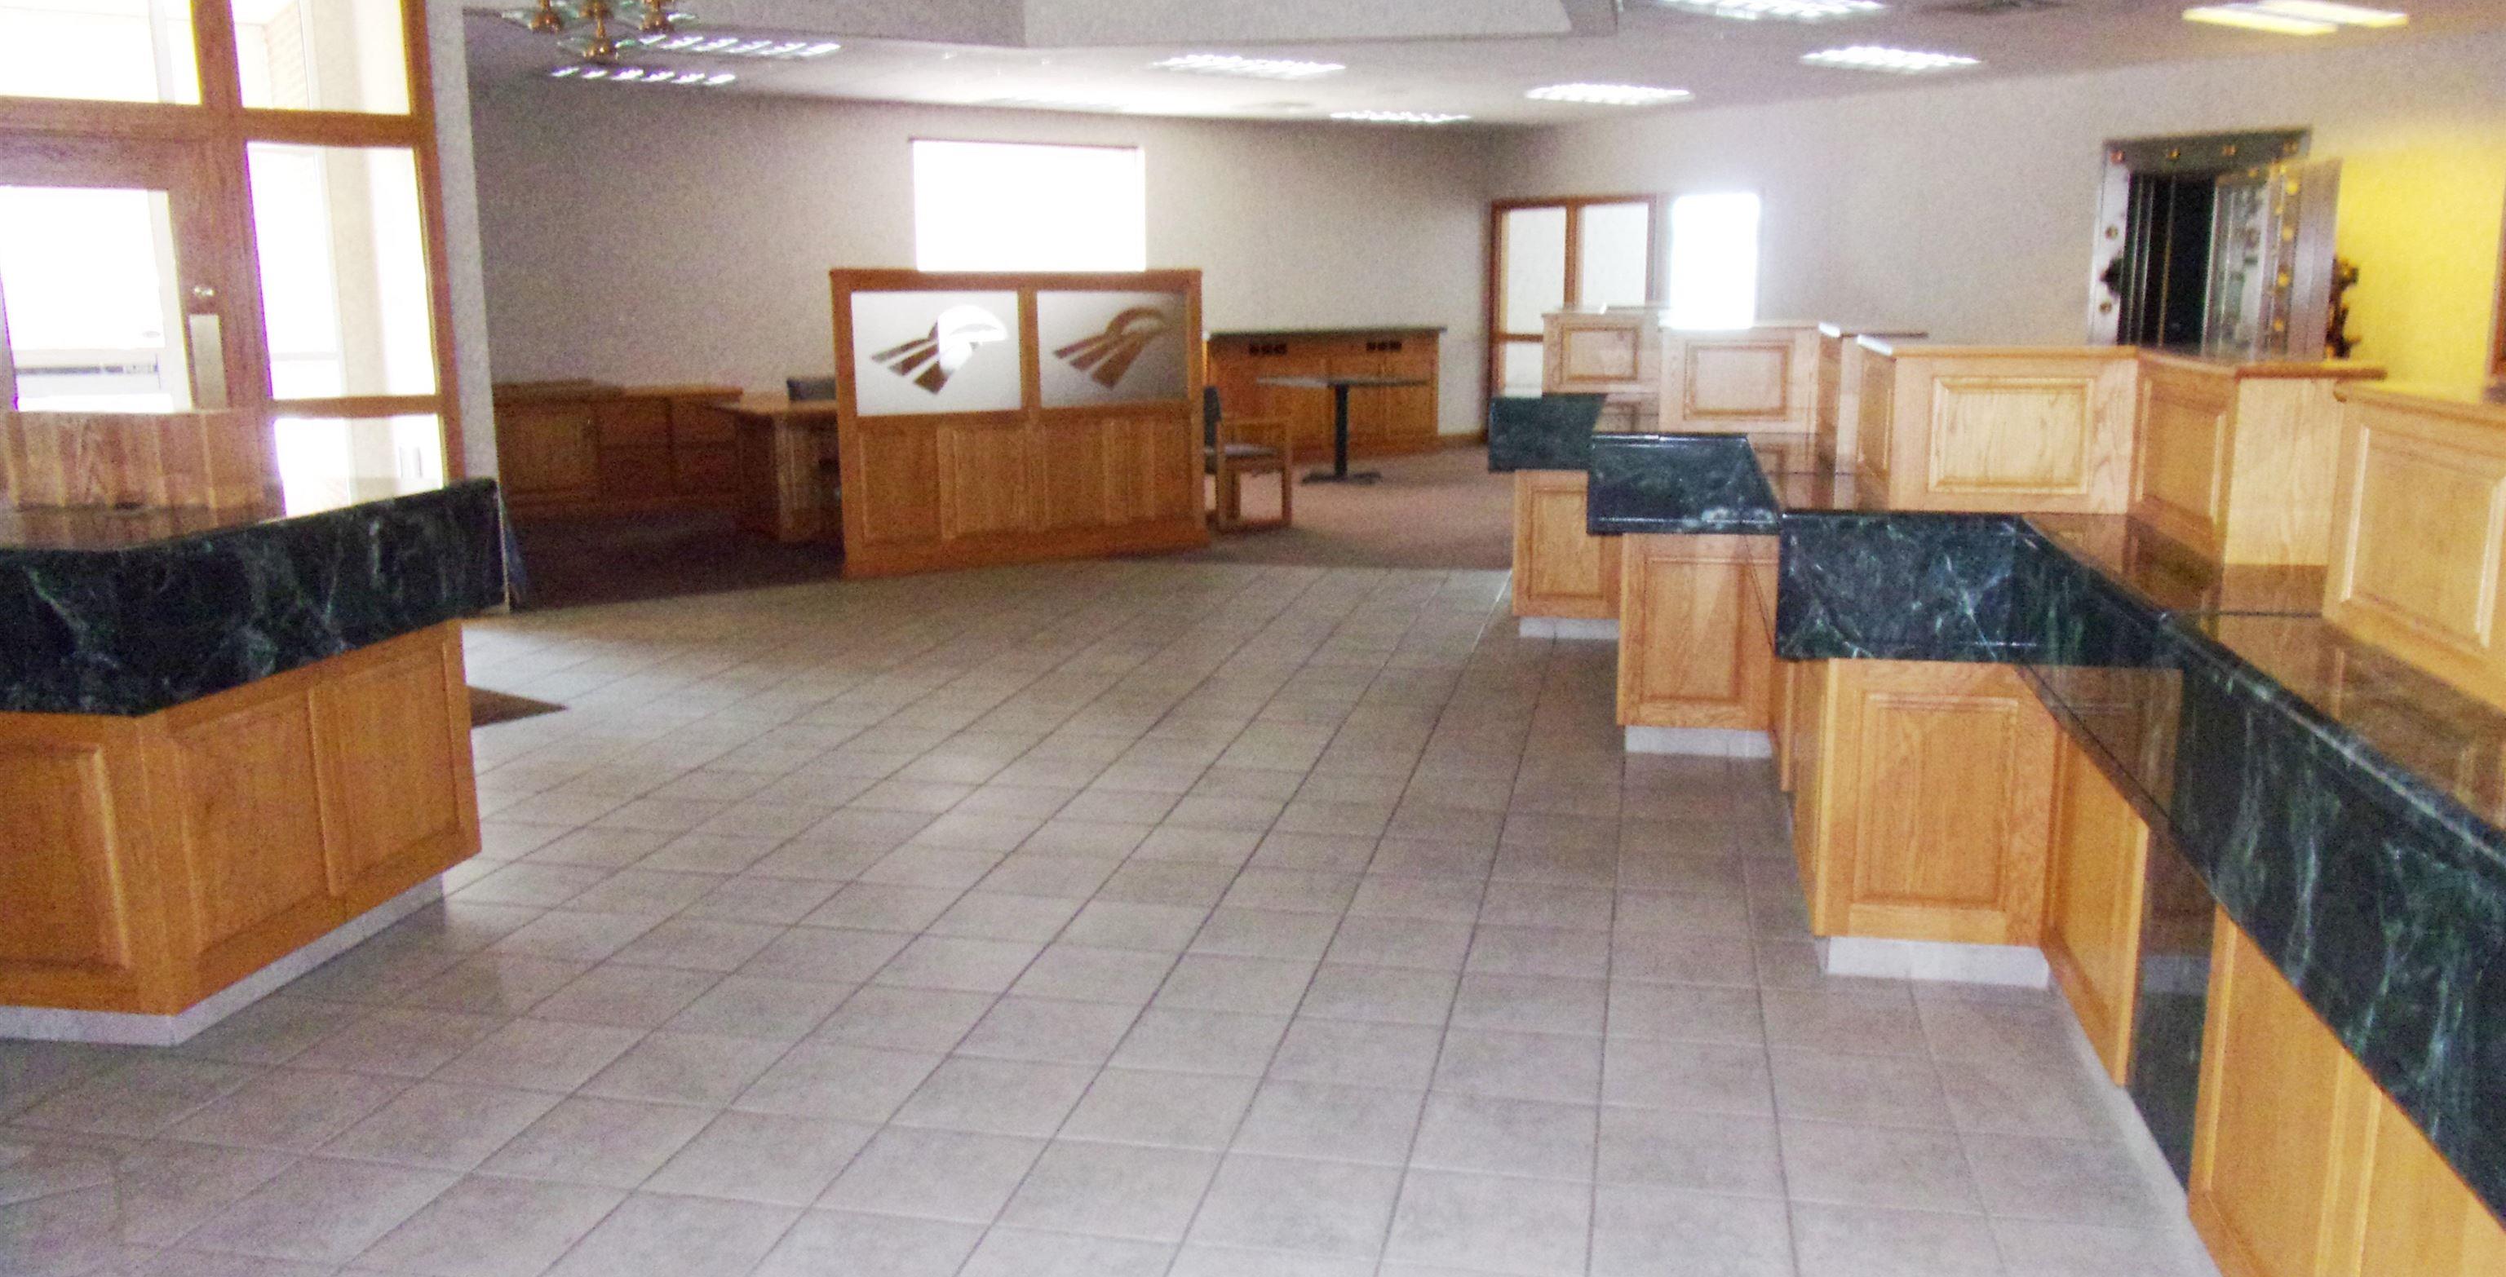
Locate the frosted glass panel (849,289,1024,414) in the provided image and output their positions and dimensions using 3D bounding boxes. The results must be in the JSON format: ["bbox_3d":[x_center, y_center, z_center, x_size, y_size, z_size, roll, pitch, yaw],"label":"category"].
[{"bbox_3d":[-1.628,-1.482,9.038,0.900,0.625,0.020,-7,13,-28],"label":"frosted glass panel"}]

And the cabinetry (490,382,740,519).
[{"bbox_3d":[-4.414,-1.262,12.011,1.750,0.820,0.540,-6,12,-26],"label":"cabinetry"}]

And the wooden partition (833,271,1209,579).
[{"bbox_3d":[-1.200,-1.183,9.329,2.090,1.540,0.090,-7,13,-28],"label":"wooden partition"}]

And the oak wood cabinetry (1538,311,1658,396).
[{"bbox_3d":[1.426,-1.166,7.174,0.470,0.330,0.150,2,11,12],"label":"oak wood cabinetry"}]

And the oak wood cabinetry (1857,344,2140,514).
[{"bbox_3d":[1.542,-0.469,3.686,0.460,0.330,0.620,2,11,12],"label":"oak wood cabinetry"}]

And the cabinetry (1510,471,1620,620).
[{"bbox_3d":[1.337,-0.417,7.335,0.450,0.600,0.300,2,11,12],"label":"cabinetry"}]

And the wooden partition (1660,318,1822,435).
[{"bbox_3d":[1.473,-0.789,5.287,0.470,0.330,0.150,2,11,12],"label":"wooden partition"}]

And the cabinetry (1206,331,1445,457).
[{"bbox_3d":[0.502,-2.126,15.208,2.450,1.080,0.550,-7,13,-32],"label":"cabinetry"}]

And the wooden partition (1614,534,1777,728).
[{"bbox_3d":[1.393,-0.046,5.476,0.460,0.600,0.300,2,11,12],"label":"wooden partition"}]

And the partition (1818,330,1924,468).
[{"bbox_3d":[1.707,-0.701,4.835,0.210,0.330,0.660,2,11,12],"label":"partition"}]

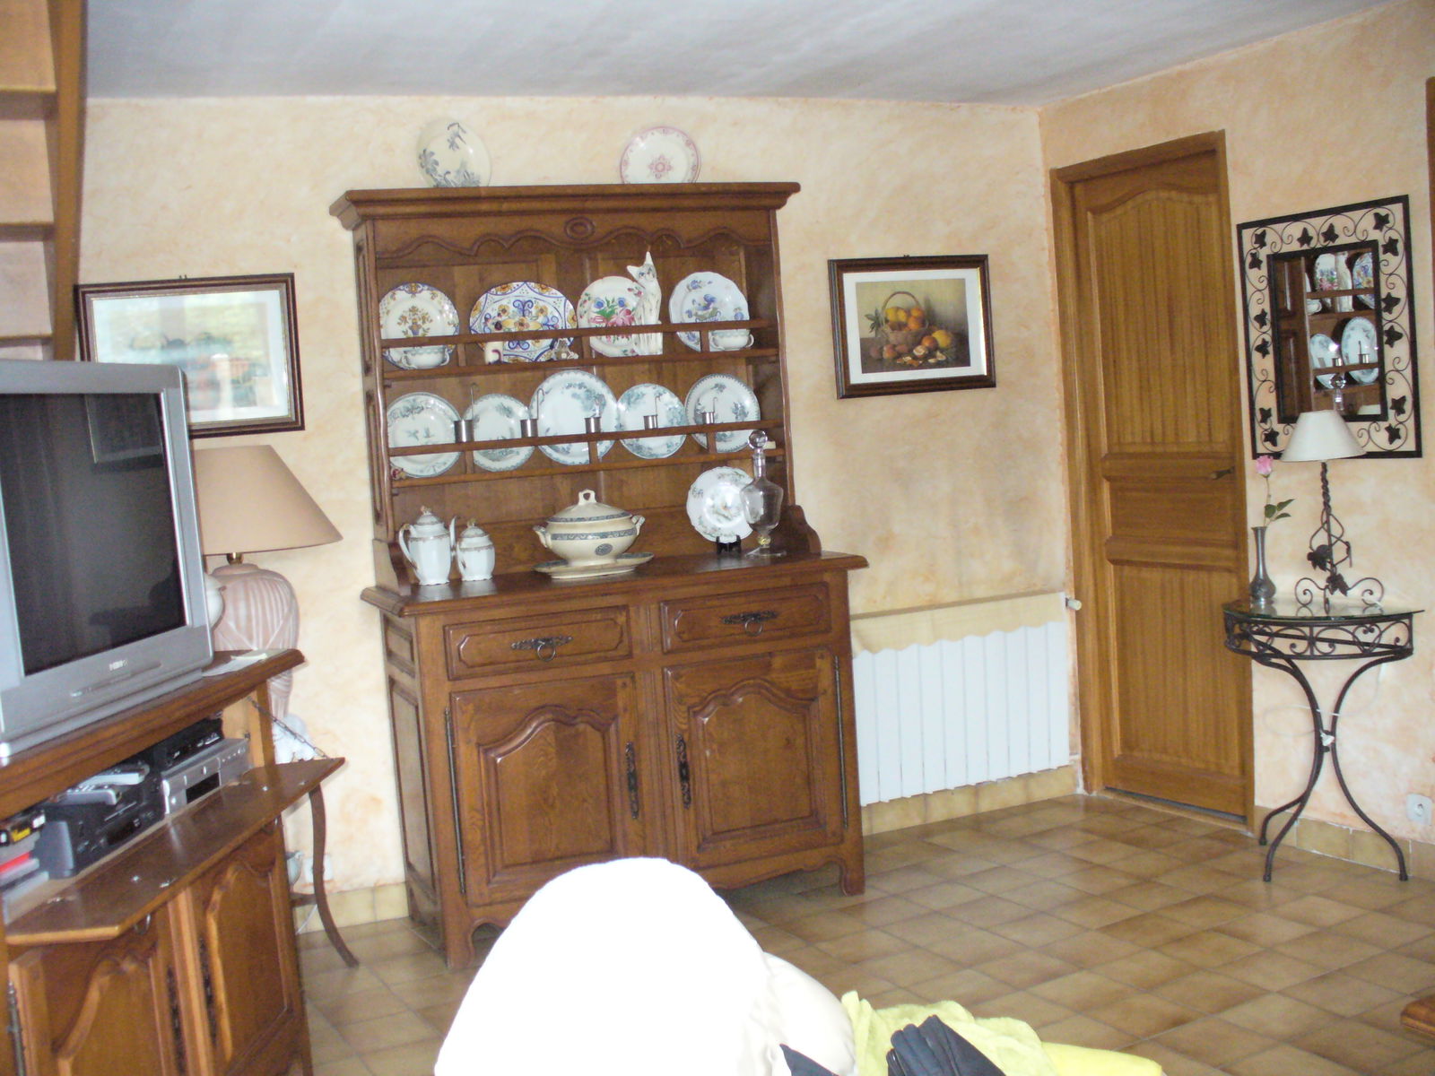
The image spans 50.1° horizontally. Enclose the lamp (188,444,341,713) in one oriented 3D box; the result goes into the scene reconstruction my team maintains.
[{"bbox_3d":[-1.220,0.155,3.908,0.540,0.775,0.540,-6,4,-20],"label":"lamp"}]

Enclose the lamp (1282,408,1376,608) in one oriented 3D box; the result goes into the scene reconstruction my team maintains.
[{"bbox_3d":[1.599,-0.069,4.060,0.240,0.530,0.250,-6,4,-28],"label":"lamp"}]

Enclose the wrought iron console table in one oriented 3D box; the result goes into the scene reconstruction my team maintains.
[{"bbox_3d":[1.565,0.554,4.147,0.330,0.740,0.620,-6,4,-28],"label":"wrought iron console table"}]

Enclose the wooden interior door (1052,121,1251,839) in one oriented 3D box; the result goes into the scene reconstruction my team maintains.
[{"bbox_3d":[1.381,-0.159,4.815,0.080,2.120,0.780,-6,4,-28],"label":"wooden interior door"}]

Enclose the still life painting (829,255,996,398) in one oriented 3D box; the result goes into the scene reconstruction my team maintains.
[{"bbox_3d":[0.645,-0.681,4.910,0.572,0.434,0.035,-6,4,-20],"label":"still life painting"}]

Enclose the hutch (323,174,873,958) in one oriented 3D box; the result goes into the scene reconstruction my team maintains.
[{"bbox_3d":[-0.296,0.044,4.281,1.300,2.035,0.557,-6,4,-20],"label":"hutch"}]

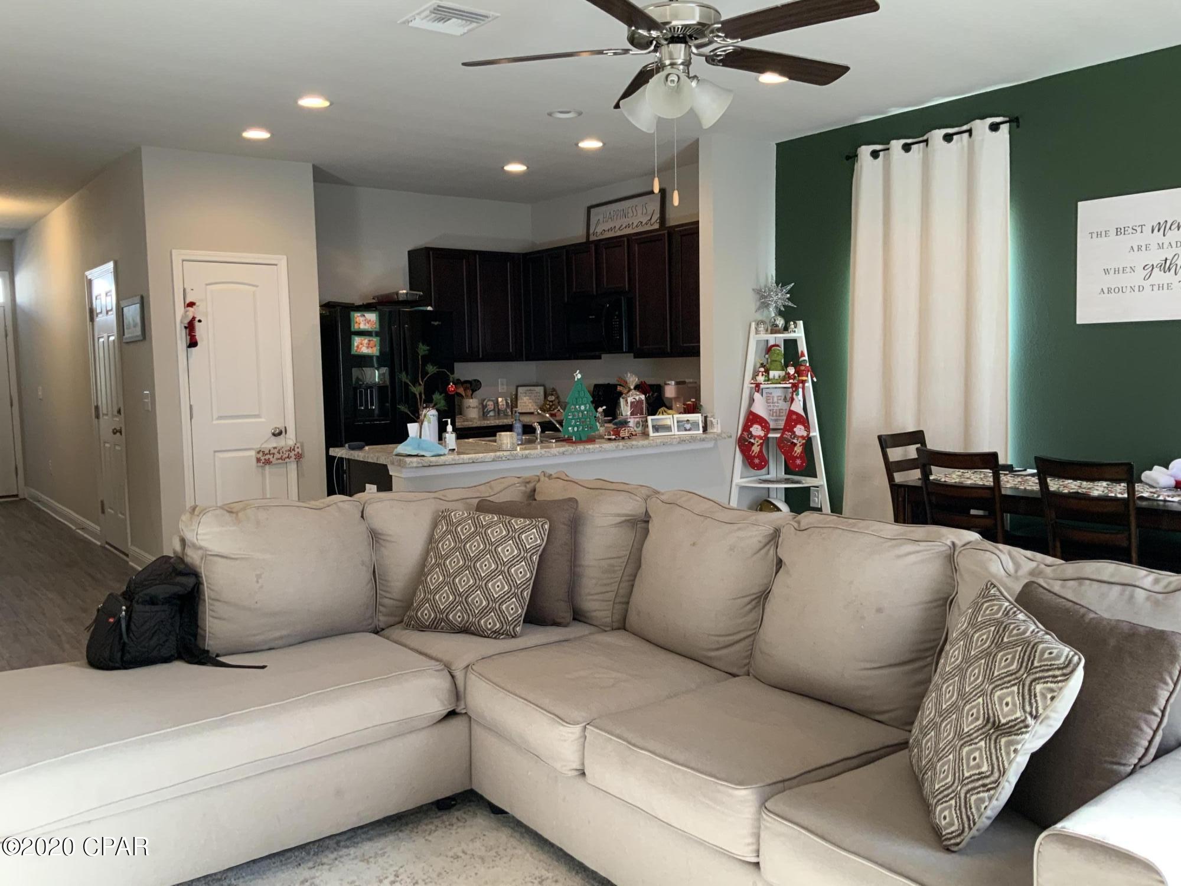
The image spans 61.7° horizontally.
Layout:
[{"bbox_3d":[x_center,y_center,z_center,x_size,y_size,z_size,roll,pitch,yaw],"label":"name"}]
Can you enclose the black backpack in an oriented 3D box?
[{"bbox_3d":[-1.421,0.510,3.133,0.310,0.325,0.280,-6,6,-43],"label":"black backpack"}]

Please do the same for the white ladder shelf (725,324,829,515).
[{"bbox_3d":[1.194,0.043,6.209,0.700,1.590,0.420,-1,5,8],"label":"white ladder shelf"}]

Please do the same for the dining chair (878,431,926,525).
[{"bbox_3d":[1.801,0.438,5.040,0.430,0.955,0.520,-5,6,-37],"label":"dining chair"}]

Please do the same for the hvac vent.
[{"bbox_3d":[-0.561,-1.666,3.917,0.300,0.030,0.300,-5,6,-37],"label":"hvac vent"}]

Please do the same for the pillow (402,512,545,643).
[{"bbox_3d":[-0.406,0.465,3.579,0.450,0.450,0.160,6,-27,13],"label":"pillow"}]

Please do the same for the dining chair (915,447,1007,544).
[{"bbox_3d":[1.751,0.496,4.371,0.530,0.965,0.440,-5,6,-40],"label":"dining chair"}]

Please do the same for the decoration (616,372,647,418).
[{"bbox_3d":[0.254,-0.291,6.050,0.160,0.280,0.140,-5,6,-37],"label":"decoration"}]

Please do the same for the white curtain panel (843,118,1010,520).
[{"bbox_3d":[1.831,-0.440,5.452,0.110,2.450,1.040,-5,6,-37],"label":"white curtain panel"}]

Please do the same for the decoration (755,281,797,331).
[{"bbox_3d":[1.178,-0.878,6.300,0.270,0.330,0.170,-1,5,8],"label":"decoration"}]

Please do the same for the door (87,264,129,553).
[{"bbox_3d":[-3.543,-0.226,7.330,0.060,2.060,0.830,-5,6,-37],"label":"door"}]

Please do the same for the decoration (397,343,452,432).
[{"bbox_3d":[-0.861,-0.268,5.170,0.260,0.500,0.210,-5,6,-37],"label":"decoration"}]

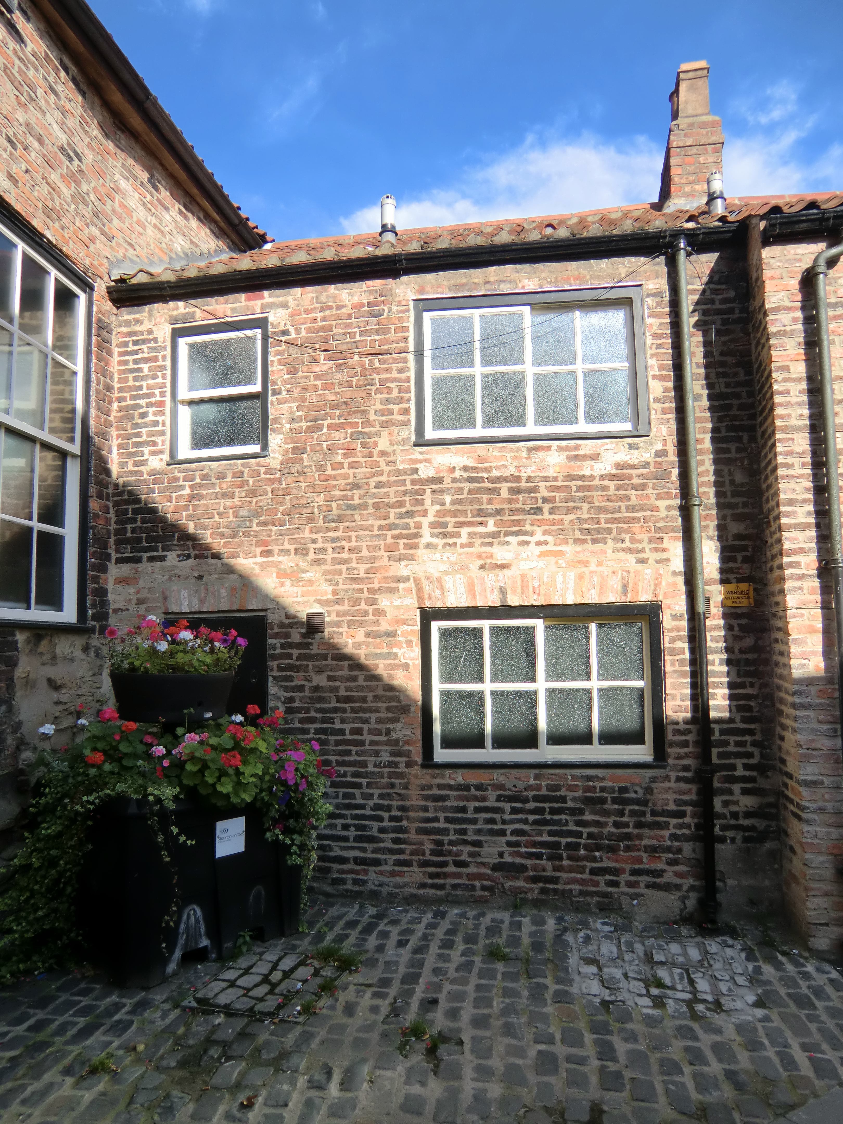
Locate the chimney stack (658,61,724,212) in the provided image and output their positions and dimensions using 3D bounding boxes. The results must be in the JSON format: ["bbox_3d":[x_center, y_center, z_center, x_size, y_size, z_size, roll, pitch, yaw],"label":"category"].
[{"bbox_3d":[2.430,-3.702,7.112,0.447,1.387,0.580,-2,-5,6],"label":"chimney stack"}]

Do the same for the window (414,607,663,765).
[{"bbox_3d":[0.787,0.812,5.157,1.569,1.038,0.110,-2,-5,6],"label":"window"}]

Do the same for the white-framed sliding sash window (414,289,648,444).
[{"bbox_3d":[0.738,-1.323,5.355,1.564,1.034,0.110,-2,-5,6],"label":"white-framed sliding sash window"}]

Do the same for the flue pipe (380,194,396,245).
[{"bbox_3d":[-0.276,-2.816,6.450,0.140,0.426,0.140,-1,-6,0],"label":"flue pipe"}]

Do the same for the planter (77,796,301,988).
[{"bbox_3d":[-1.478,1.808,4.764,1.020,0.930,1.080,-6,-8,43],"label":"planter"}]

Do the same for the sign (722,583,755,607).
[{"bbox_3d":[2.081,0.221,5.122,0.196,0.153,0.008,-2,-6,11],"label":"sign"}]

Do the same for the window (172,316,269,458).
[{"bbox_3d":[-1.560,-1.323,6.002,0.807,1.082,0.090,-2,-6,11],"label":"window"}]

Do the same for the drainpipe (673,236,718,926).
[{"bbox_3d":[1.751,0.032,4.979,0.095,4.418,0.110,-1,-5,6],"label":"drainpipe"}]

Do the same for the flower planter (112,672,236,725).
[{"bbox_3d":[-1.478,0.796,4.620,0.740,0.285,0.740,-2,-5,6],"label":"flower planter"}]

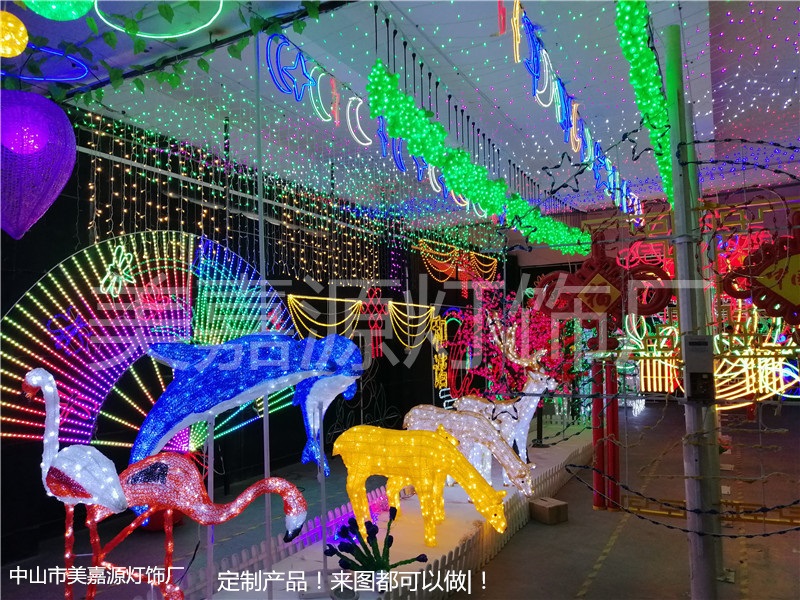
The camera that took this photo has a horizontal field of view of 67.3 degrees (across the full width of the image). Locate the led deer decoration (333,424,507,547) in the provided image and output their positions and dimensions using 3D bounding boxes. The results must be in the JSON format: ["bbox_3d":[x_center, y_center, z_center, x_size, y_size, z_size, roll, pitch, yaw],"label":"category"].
[{"bbox_3d":[0.100,1.240,4.205,1.240,0.760,0.440,-2,-4,18],"label":"led deer decoration"}]

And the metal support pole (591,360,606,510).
[{"bbox_3d":[1.775,1.203,5.363,0.105,1.290,0.105,-1,-4,0],"label":"metal support pole"}]

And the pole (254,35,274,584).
[{"bbox_3d":[-0.770,0.010,3.399,0.032,3.185,0.032,-2,-5,0],"label":"pole"}]

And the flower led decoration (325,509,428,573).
[{"bbox_3d":[-0.139,1.439,3.550,0.580,0.380,0.480,-2,-5,0],"label":"flower led decoration"}]

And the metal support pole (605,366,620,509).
[{"bbox_3d":[1.896,1.200,5.356,0.105,1.290,0.105,-1,-4,0],"label":"metal support pole"}]

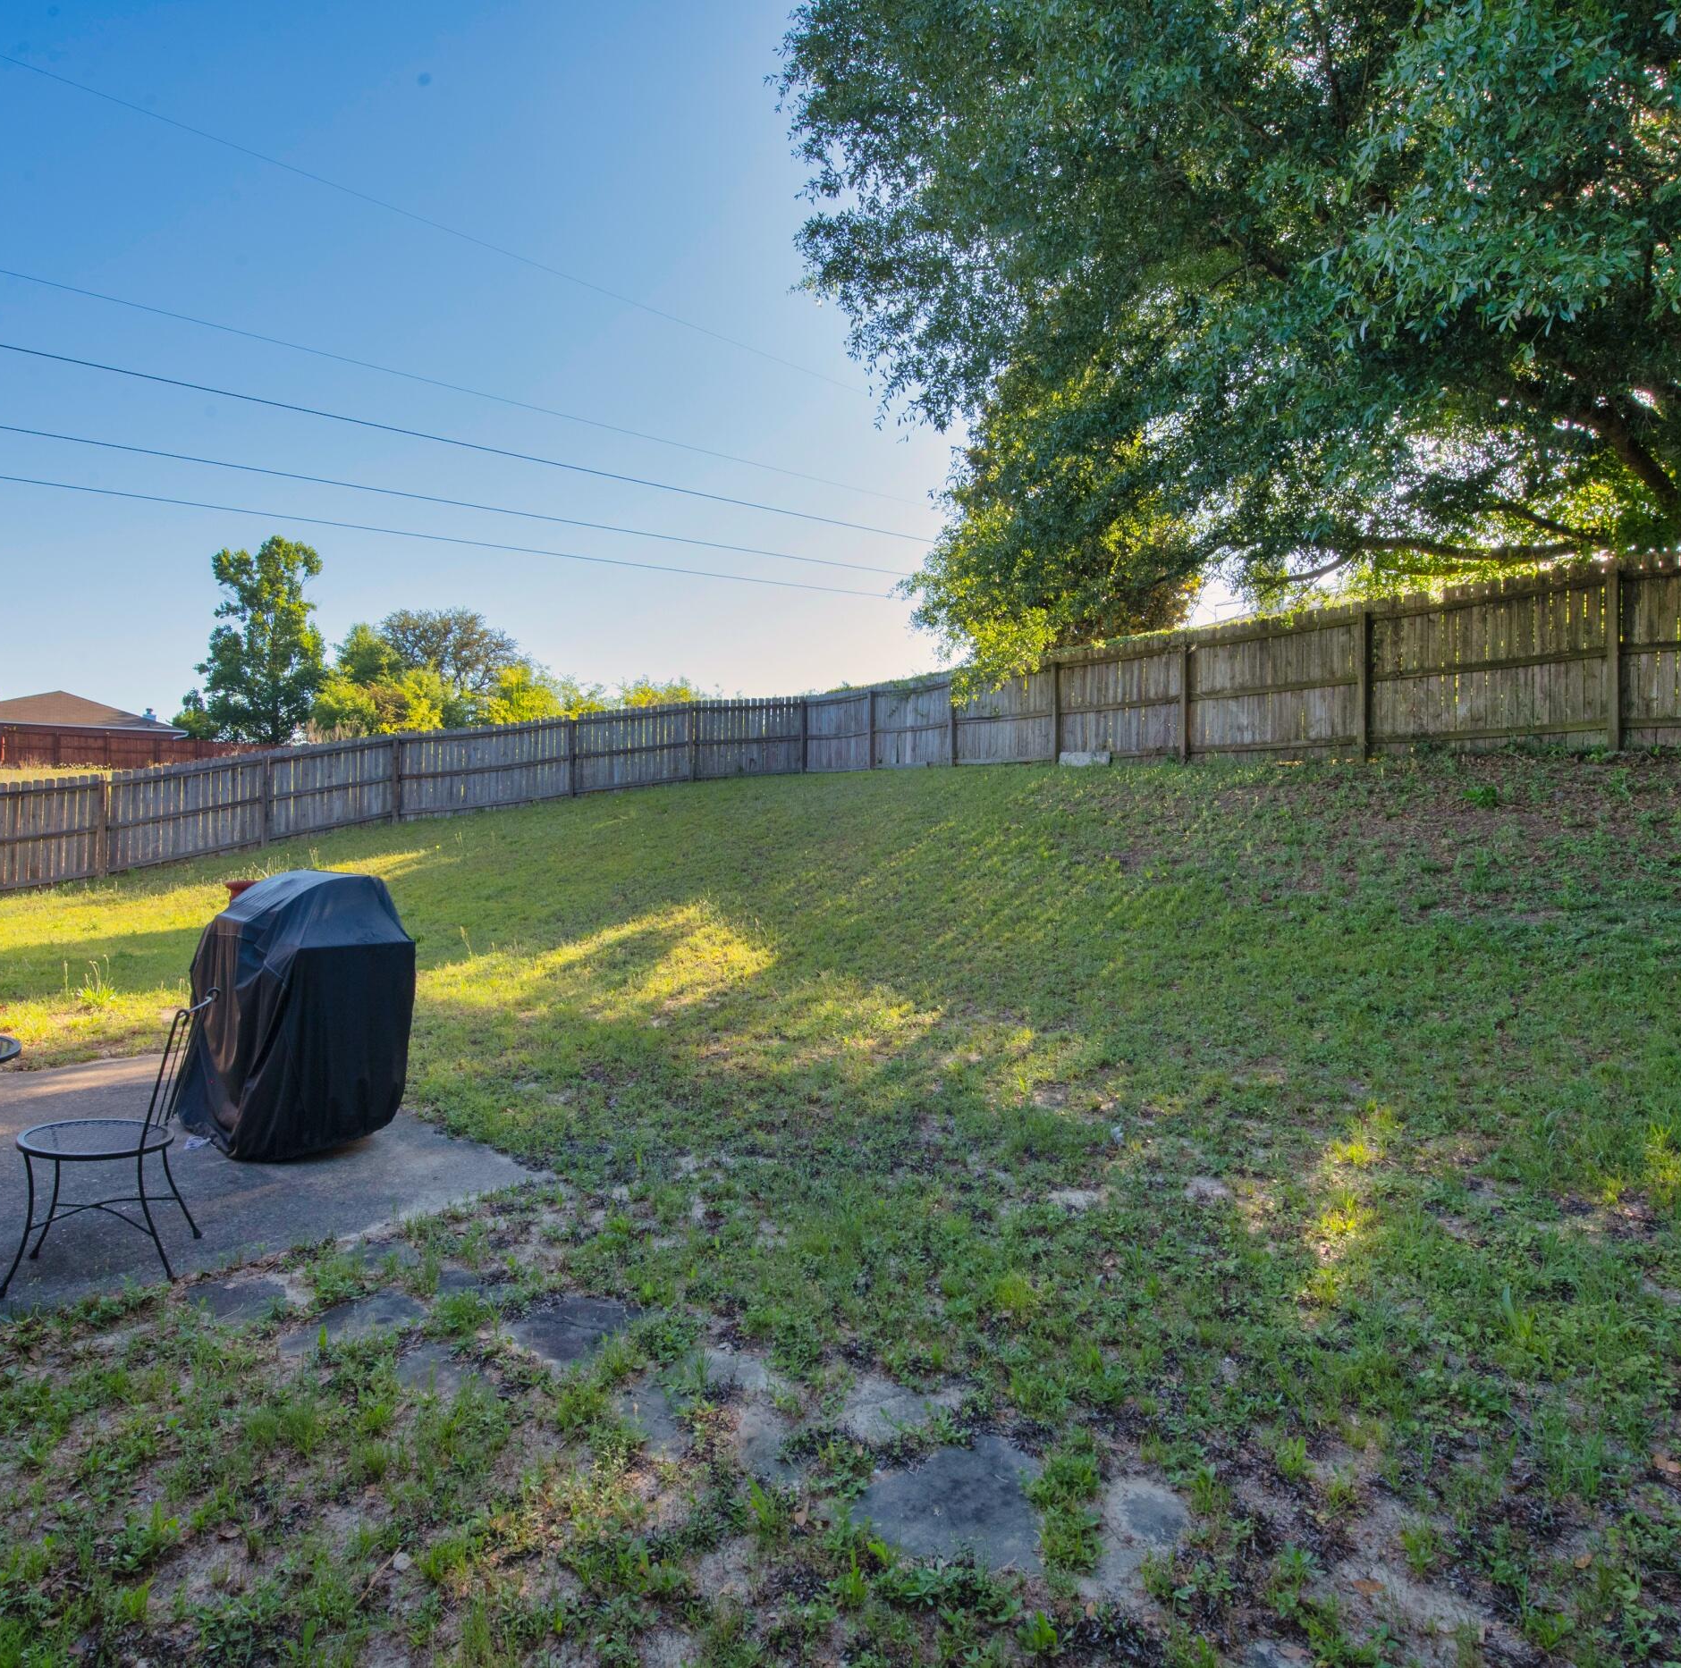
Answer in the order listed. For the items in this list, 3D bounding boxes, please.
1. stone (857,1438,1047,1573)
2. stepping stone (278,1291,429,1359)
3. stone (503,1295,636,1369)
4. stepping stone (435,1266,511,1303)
[{"bbox_3d":[0.221,1.397,2.035,0.385,0.050,0.410,0,0,8],"label":"stone"},{"bbox_3d":[-1.385,1.430,2.785,0.290,0.050,0.360,0,0,38],"label":"stepping stone"},{"bbox_3d":[-0.740,1.418,2.780,0.355,0.050,0.325,0,0,44],"label":"stone"},{"bbox_3d":[-1.135,1.430,3.035,0.320,0.050,0.190,0,0,13],"label":"stepping stone"}]

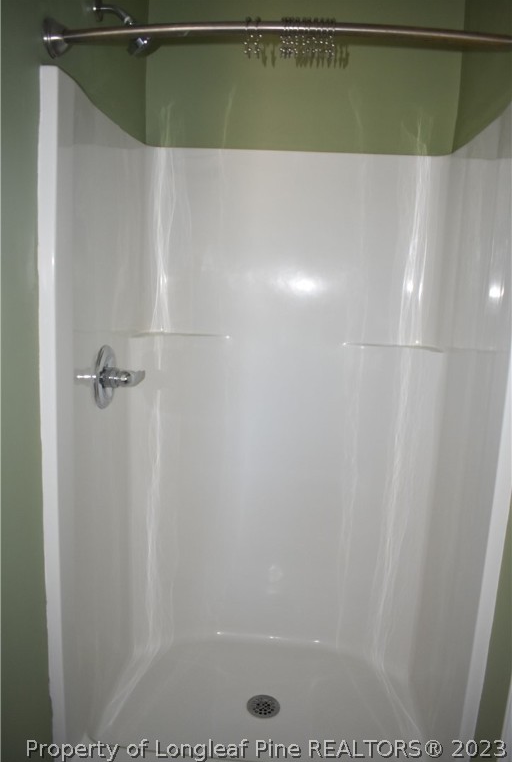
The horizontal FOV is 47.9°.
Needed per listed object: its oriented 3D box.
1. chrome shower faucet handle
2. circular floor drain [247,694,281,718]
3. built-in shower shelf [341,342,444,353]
[{"bbox_3d":[-0.398,-0.010,1.706,0.100,0.180,0.180,3,10,3],"label":"chrome shower faucet handle"},{"bbox_3d":[0.026,1.089,1.925,0.110,0.012,0.110,2,10,0],"label":"circular floor drain"},{"bbox_3d":[0.475,-0.109,1.976,0.340,0.025,0.090,3,10,3],"label":"built-in shower shelf"}]

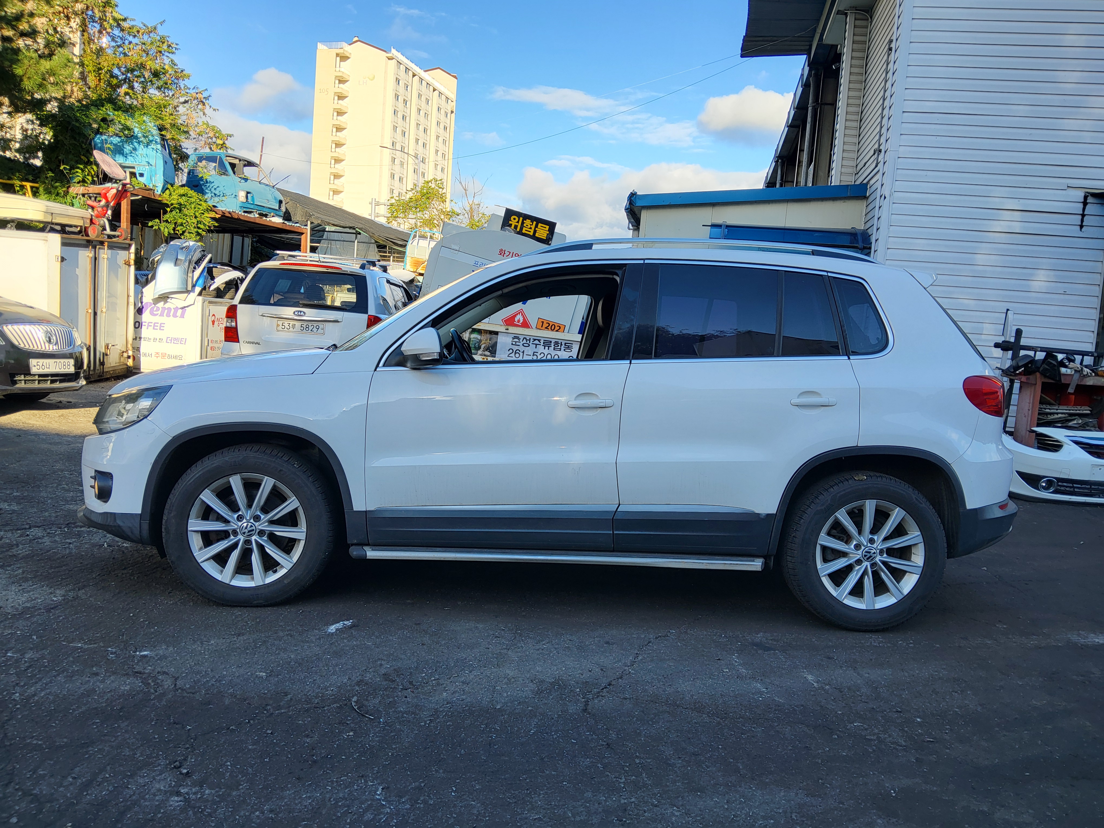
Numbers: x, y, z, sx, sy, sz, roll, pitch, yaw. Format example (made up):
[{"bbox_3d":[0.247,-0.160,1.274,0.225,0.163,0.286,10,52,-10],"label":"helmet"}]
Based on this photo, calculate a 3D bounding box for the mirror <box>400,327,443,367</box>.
[{"bbox_3d":[-0.522,-0.264,3.330,0.155,0.160,0.220,3,5,-3],"label":"mirror"}]

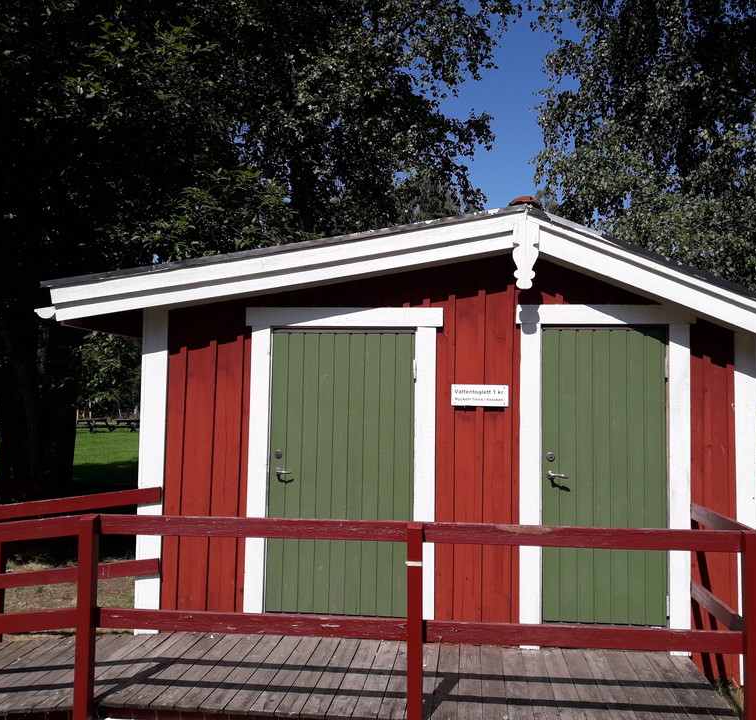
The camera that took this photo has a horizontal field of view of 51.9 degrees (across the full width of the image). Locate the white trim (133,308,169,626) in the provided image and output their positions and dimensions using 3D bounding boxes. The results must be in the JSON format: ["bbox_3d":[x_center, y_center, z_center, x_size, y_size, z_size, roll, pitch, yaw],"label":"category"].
[{"bbox_3d":[-1.611,0.783,5.545,0.182,2.308,0.035,1,-3,5],"label":"white trim"}]

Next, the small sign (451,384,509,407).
[{"bbox_3d":[0.709,0.248,5.382,0.391,0.146,0.012,1,-3,5],"label":"small sign"}]

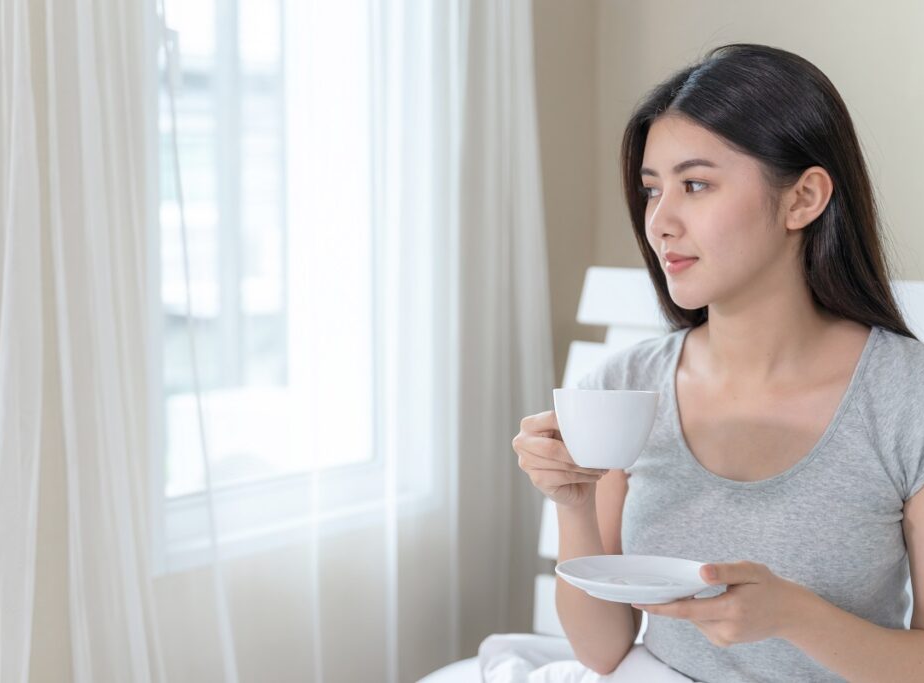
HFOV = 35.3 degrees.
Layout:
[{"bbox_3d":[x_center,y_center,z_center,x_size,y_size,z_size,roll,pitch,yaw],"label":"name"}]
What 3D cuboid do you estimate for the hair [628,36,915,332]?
[{"bbox_3d":[0.294,-0.129,1.355,0.255,0.300,0.200,-1,3,-30],"label":"hair"}]

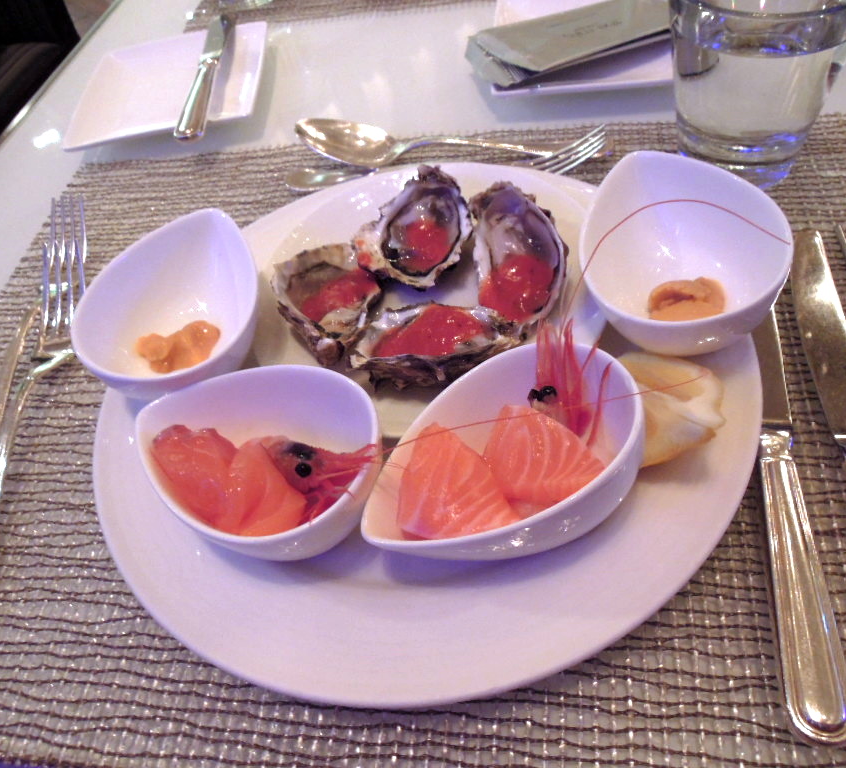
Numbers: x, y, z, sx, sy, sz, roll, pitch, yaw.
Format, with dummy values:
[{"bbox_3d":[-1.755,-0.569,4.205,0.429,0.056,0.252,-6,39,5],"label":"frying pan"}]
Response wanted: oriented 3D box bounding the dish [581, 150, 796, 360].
[{"bbox_3d":[0.104,-0.050,0.299,0.082,0.044,0.103,-10,51,3],"label":"dish"}]

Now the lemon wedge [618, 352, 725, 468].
[{"bbox_3d":[0.084,0.010,0.268,0.056,0.030,0.045,10,55,18],"label":"lemon wedge"}]

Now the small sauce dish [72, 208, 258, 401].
[{"bbox_3d":[-0.104,-0.029,0.322,0.082,0.044,0.103,1,53,12],"label":"small sauce dish"}]

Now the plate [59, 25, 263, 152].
[{"bbox_3d":[-0.177,-0.210,0.514,0.129,0.018,0.129,-8,51,5],"label":"plate"}]

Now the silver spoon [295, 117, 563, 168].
[{"bbox_3d":[0.014,-0.143,0.423,0.194,0.022,0.041,7,54,16],"label":"silver spoon"}]

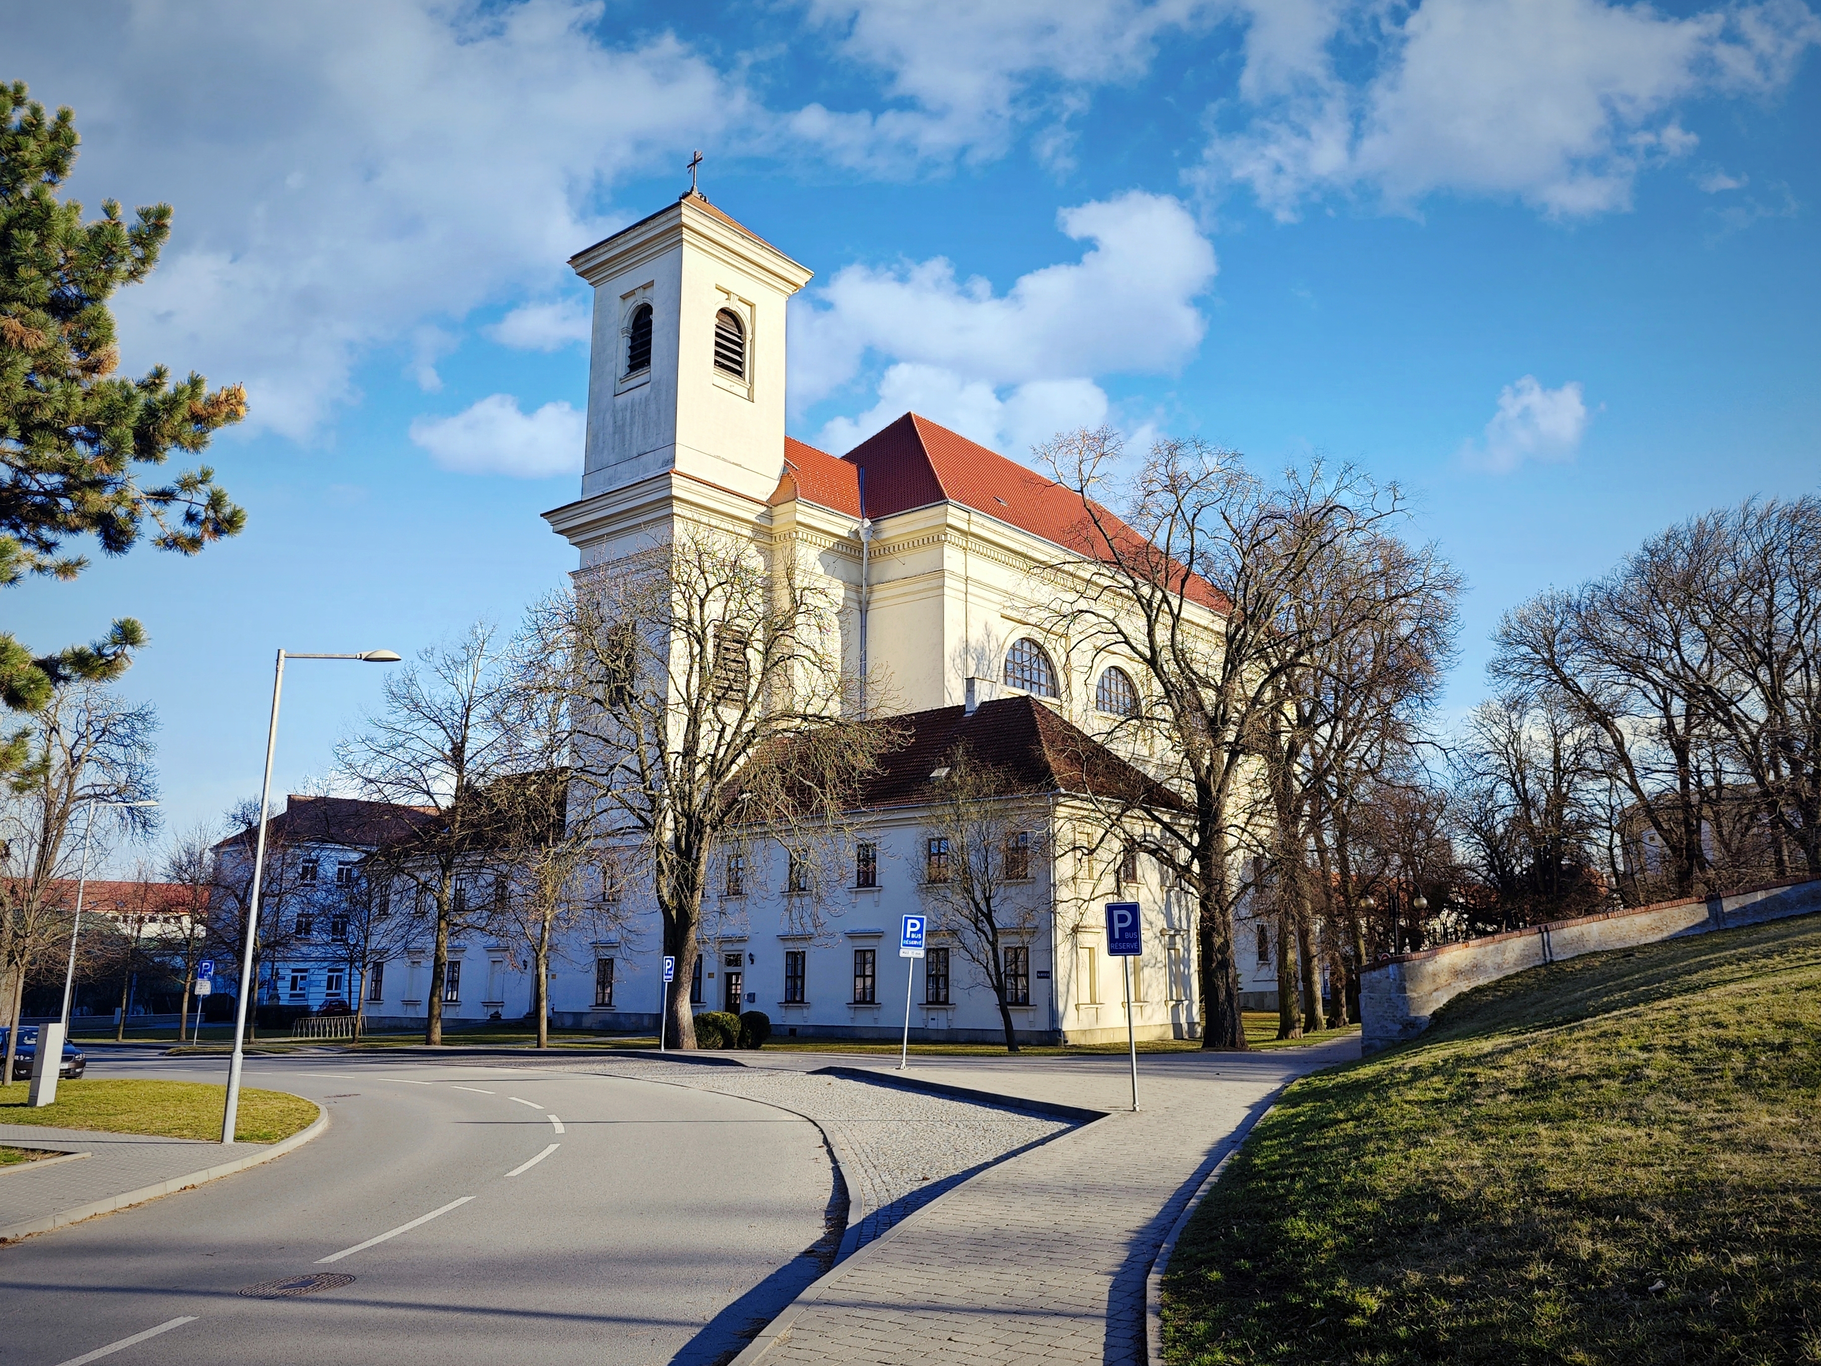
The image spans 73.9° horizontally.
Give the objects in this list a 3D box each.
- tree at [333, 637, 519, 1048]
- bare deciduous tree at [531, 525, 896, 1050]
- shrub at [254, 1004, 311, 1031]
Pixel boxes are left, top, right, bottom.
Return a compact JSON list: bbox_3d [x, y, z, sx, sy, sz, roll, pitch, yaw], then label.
[{"bbox_3d":[-15.619,4.771,39.449,5.450,13.530,5.280,5,-14,-20],"label":"tree"},{"bbox_3d":[-5.877,2.834,37.146,10.890,16.030,10.570,2,-14,-10],"label":"bare deciduous tree"},{"bbox_3d":[-26.681,14.174,51.410,2.160,1.050,1.730,6,-15,-26],"label":"shrub"}]

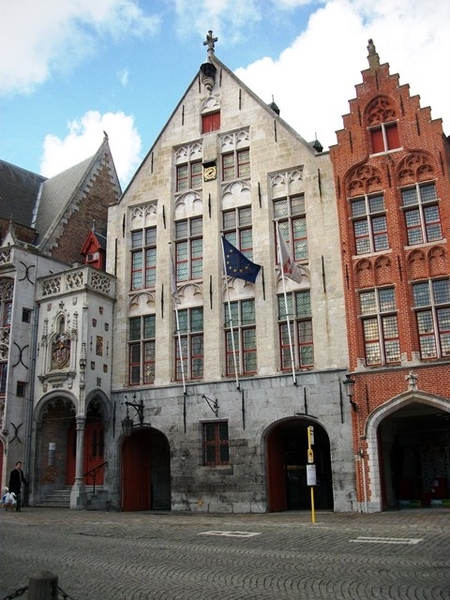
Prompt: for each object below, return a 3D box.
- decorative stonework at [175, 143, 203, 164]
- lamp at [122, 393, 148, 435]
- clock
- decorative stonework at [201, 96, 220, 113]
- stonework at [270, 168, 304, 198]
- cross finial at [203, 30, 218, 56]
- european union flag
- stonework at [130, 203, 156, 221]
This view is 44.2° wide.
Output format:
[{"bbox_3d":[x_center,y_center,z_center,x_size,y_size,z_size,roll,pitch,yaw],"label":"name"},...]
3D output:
[{"bbox_3d":[-1.558,-6.309,23.880,1.333,0.828,0.222,-9,-17,25],"label":"decorative stonework"},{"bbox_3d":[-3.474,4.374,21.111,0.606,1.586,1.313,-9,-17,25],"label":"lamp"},{"bbox_3d":[-0.603,-5.203,22.922,0.596,0.576,0.121,-9,-17,25],"label":"clock"},{"bbox_3d":[-0.611,-8.464,23.977,0.919,0.768,0.222,-9,-17,25],"label":"decorative stonework"},{"bbox_3d":[2.384,-4.514,21.392,1.363,1.010,0.222,-9,-17,25],"label":"stonework"},{"bbox_3d":[-0.633,-11.592,24.945,0.707,1.232,0.687,-9,-17,25],"label":"cross finial"},{"bbox_3d":[0.630,-1.484,20.305,1.515,2.000,0.505,-9,-17,25],"label":"european union flag"},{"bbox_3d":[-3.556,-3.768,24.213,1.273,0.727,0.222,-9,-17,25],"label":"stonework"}]

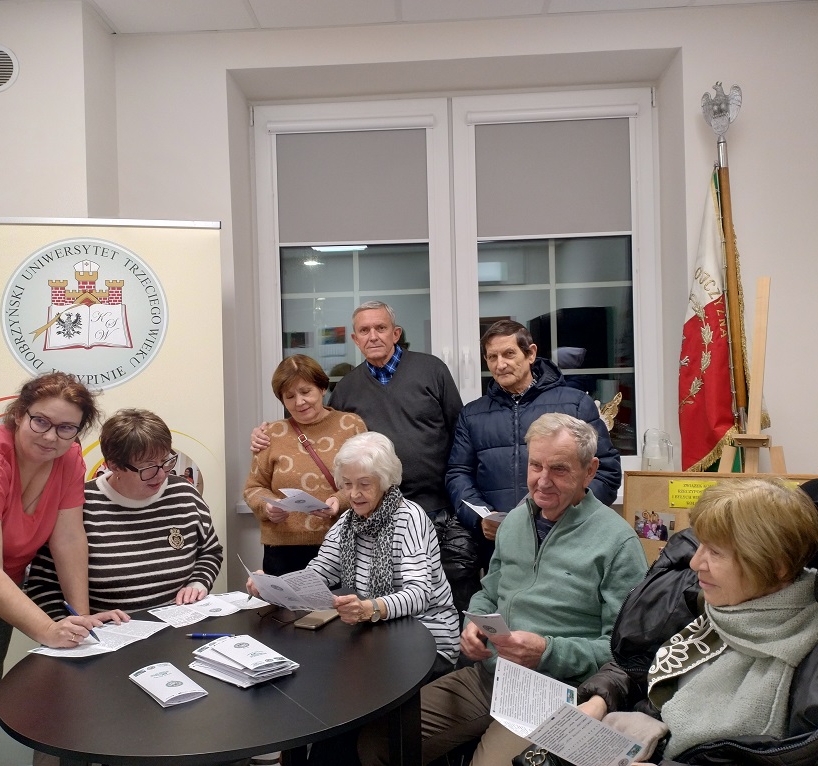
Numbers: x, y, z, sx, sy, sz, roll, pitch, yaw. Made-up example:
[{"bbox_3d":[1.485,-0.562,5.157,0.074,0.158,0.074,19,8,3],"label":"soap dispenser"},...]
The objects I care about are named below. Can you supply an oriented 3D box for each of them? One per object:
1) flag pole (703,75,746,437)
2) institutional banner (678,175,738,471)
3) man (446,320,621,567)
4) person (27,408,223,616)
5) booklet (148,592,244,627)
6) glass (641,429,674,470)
[{"bbox_3d":[1.245,0.119,2.750,0.150,2.500,0.070,-3,-4,12],"label":"flag pole"},{"bbox_3d":[1.134,-0.211,2.760,0.250,1.160,0.160,-3,-4,17],"label":"institutional banner"},{"bbox_3d":[0.447,0.592,2.570,0.580,1.640,0.420,-1,1,20],"label":"man"},{"bbox_3d":[-0.810,0.748,2.160,0.560,1.344,0.700,-2,0,-21],"label":"person"},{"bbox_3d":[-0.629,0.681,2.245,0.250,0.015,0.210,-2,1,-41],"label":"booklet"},{"bbox_3d":[1.041,0.316,3.100,0.135,0.240,0.115,-2,0,-6],"label":"glass"}]

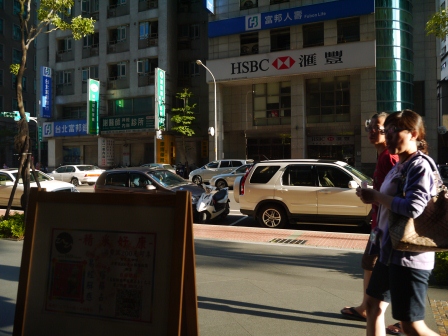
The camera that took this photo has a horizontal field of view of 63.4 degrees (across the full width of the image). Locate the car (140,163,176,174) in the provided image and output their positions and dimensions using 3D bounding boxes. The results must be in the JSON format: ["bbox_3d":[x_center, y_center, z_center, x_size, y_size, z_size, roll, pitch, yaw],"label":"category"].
[{"bbox_3d":[-5.400,0.507,25.200,4.250,1.460,1.690,0,0,22],"label":"car"}]

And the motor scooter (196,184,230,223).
[{"bbox_3d":[-0.280,0.982,10.400,0.700,1.100,1.800,0,0,25],"label":"motor scooter"}]

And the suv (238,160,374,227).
[{"bbox_3d":[2.570,0.687,9.030,4.580,1.700,1.790,0,0,21],"label":"suv"}]

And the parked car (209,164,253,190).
[{"bbox_3d":[1.420,0.473,19.500,4.500,1.460,1.730,0,0,22],"label":"parked car"}]

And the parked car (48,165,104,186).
[{"bbox_3d":[-10.700,0.554,25.400,4.450,1.410,1.700,0,0,22],"label":"parked car"}]

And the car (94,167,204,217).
[{"bbox_3d":[-2.250,0.794,11.500,3.950,1.500,1.690,0,0,23],"label":"car"}]

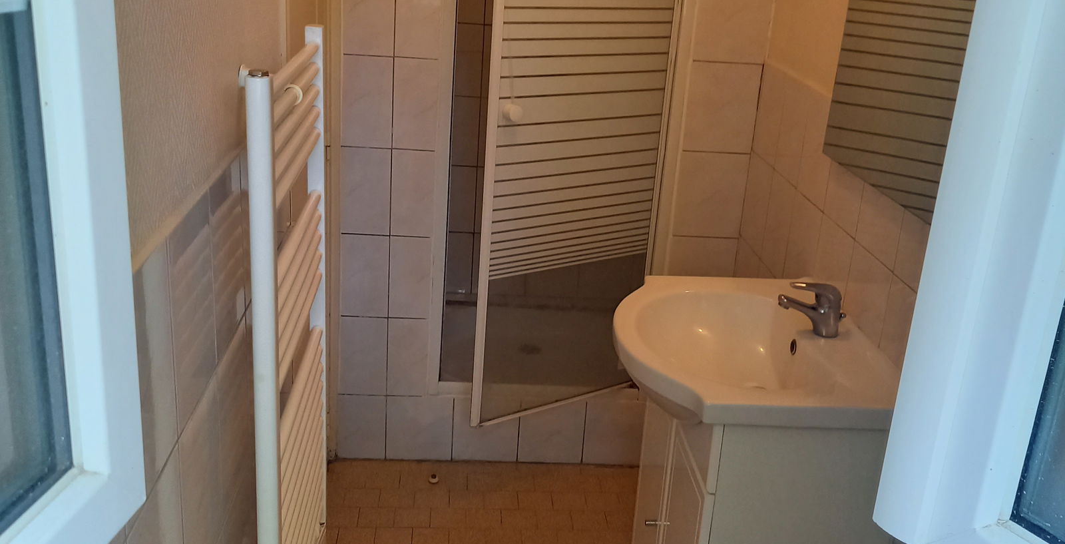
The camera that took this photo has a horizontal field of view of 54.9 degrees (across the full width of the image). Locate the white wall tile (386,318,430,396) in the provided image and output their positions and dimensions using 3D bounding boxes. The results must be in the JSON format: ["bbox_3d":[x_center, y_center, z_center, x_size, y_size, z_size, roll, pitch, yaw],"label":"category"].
[{"bbox_3d":[-0.369,0.254,3.040,0.116,0.250,0.010,2,19,-5],"label":"white wall tile"}]

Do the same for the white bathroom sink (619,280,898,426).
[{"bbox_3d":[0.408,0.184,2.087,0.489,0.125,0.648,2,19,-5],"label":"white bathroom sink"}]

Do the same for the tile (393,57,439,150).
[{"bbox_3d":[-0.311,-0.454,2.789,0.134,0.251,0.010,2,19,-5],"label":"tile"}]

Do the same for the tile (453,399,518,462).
[{"bbox_3d":[-0.141,0.485,3.135,0.200,0.206,0.010,2,19,-5],"label":"tile"}]

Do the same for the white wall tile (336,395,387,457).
[{"bbox_3d":[-0.515,0.467,3.103,0.145,0.216,0.010,2,19,-5],"label":"white wall tile"}]

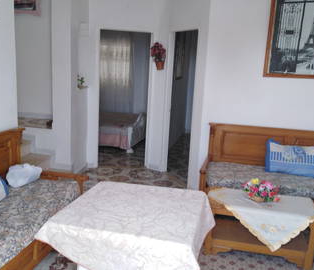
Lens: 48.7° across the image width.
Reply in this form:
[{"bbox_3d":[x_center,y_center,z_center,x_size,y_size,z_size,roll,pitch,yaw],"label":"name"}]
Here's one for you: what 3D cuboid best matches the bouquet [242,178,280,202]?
[{"bbox_3d":[0.909,0.468,3.001,0.320,0.180,0.250,6,12,17],"label":"bouquet"}]

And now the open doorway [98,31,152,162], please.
[{"bbox_3d":[-0.498,-0.493,5.206,0.750,2.040,0.140,2,11,-5],"label":"open doorway"}]

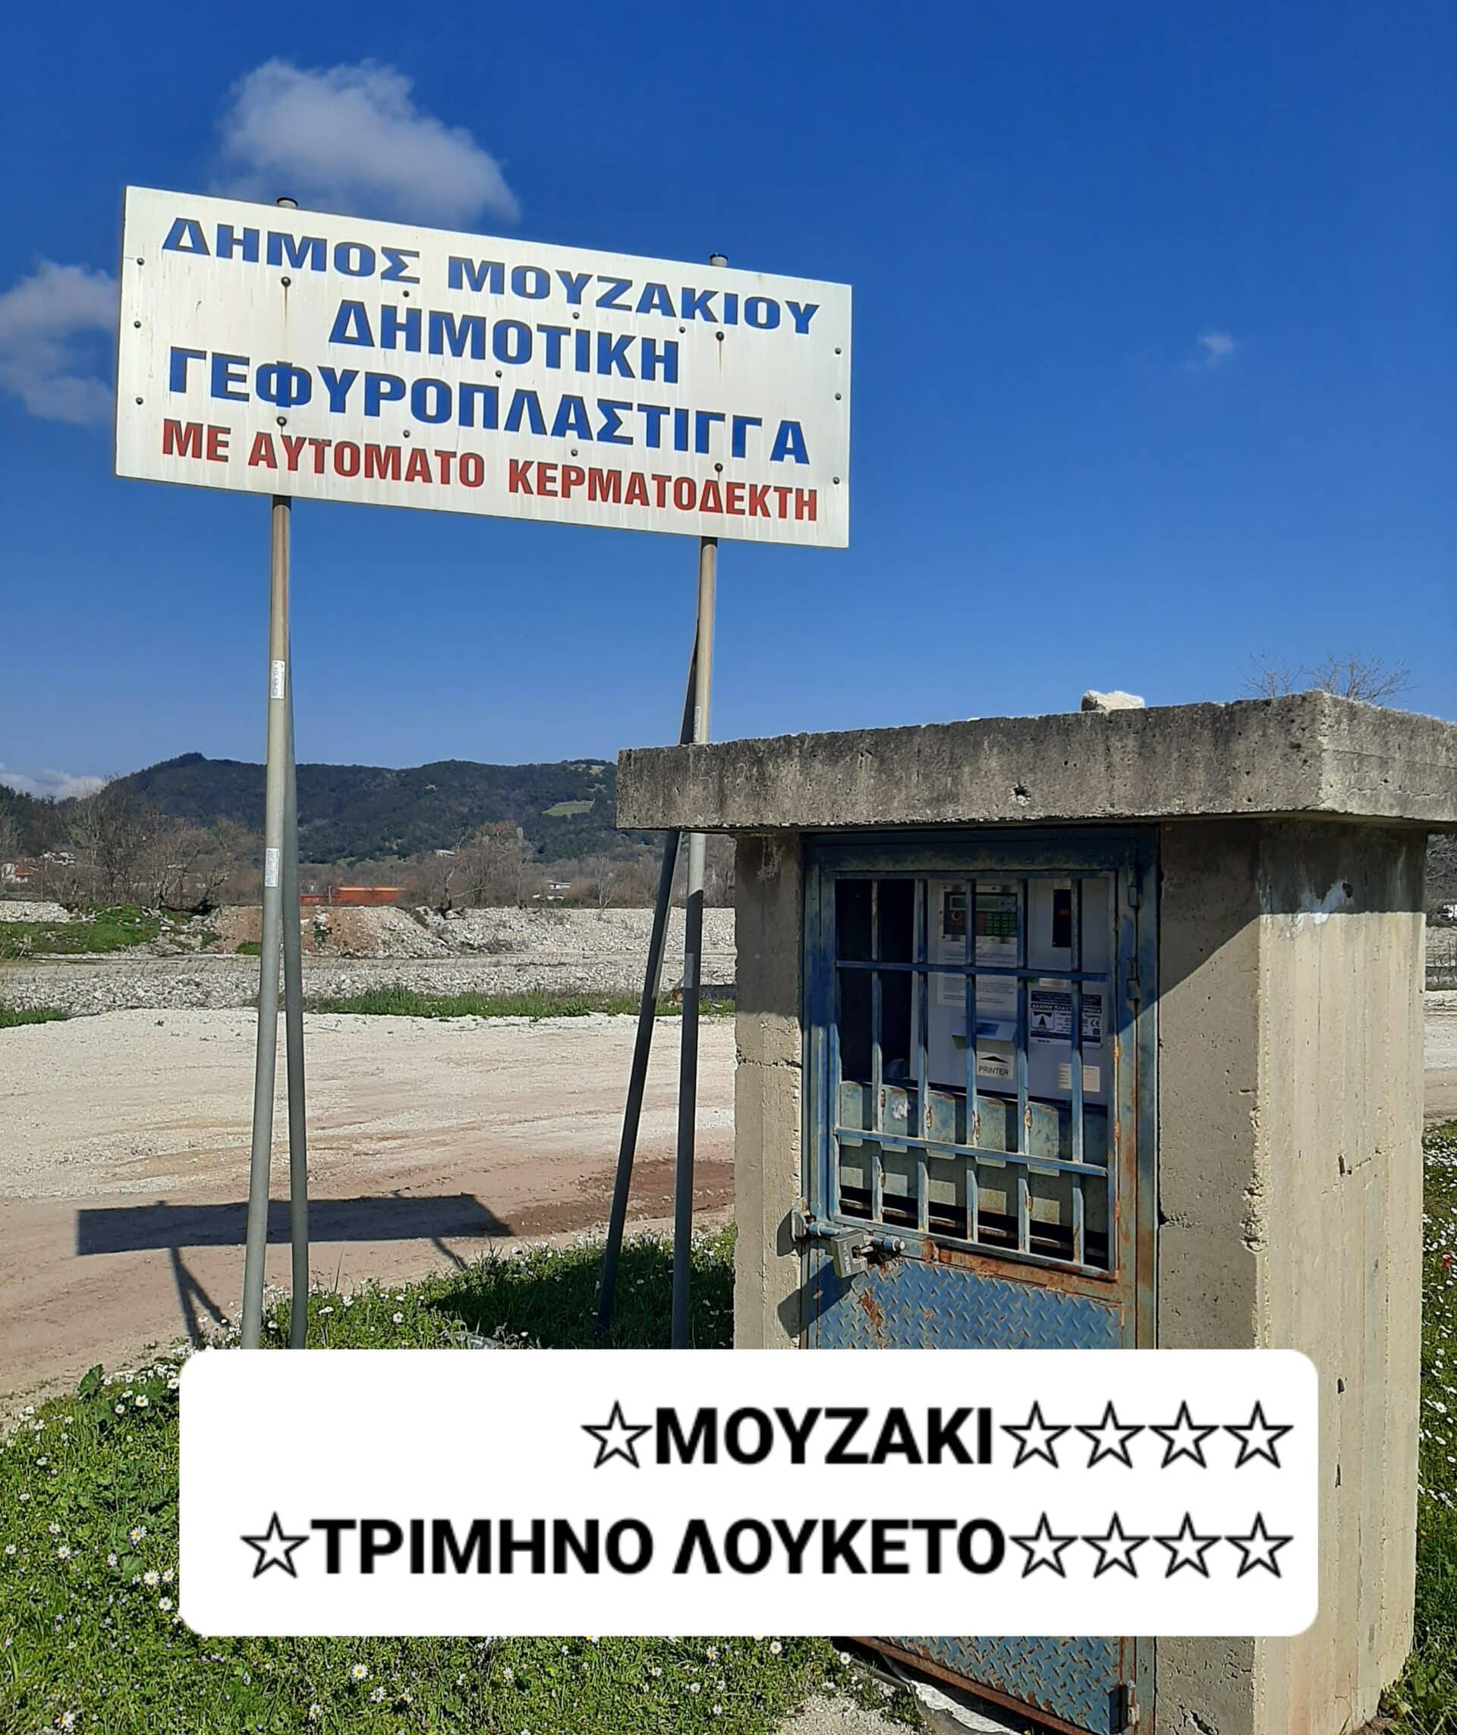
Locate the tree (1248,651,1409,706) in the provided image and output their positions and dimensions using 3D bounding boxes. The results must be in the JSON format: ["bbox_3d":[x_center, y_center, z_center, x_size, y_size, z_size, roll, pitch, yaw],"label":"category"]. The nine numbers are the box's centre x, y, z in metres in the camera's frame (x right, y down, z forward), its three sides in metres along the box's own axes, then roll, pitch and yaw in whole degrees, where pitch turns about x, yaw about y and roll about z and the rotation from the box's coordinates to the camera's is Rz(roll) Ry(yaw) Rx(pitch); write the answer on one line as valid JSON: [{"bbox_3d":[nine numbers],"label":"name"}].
[{"bbox_3d":[13.800,-1.780,35.000,4.300,6.400,4.200,0,0,0],"label":"tree"}]

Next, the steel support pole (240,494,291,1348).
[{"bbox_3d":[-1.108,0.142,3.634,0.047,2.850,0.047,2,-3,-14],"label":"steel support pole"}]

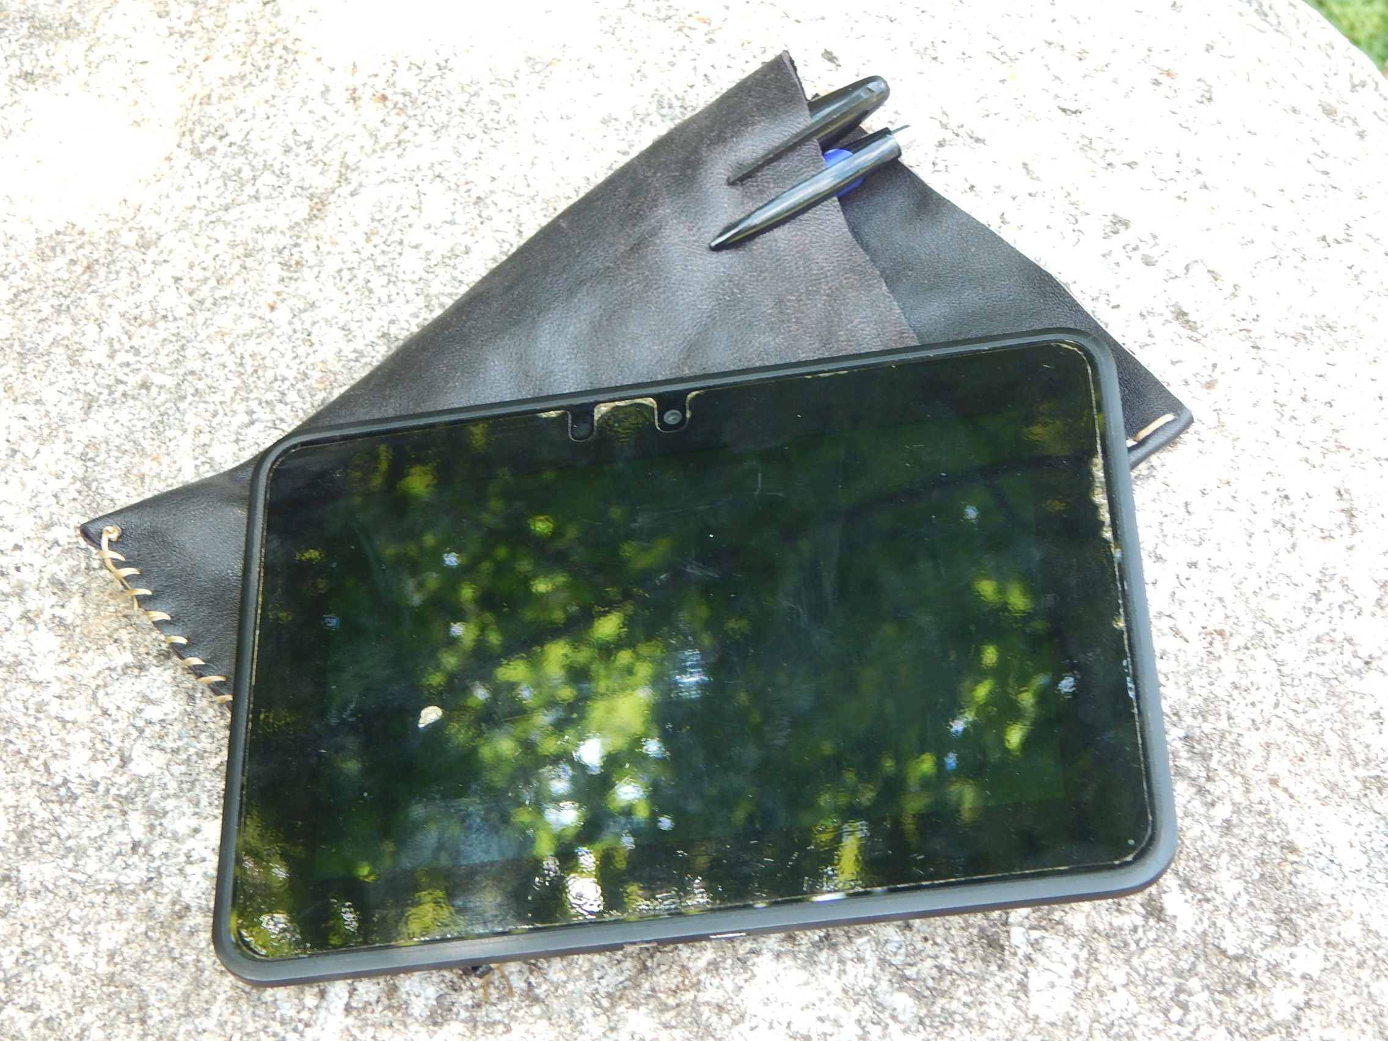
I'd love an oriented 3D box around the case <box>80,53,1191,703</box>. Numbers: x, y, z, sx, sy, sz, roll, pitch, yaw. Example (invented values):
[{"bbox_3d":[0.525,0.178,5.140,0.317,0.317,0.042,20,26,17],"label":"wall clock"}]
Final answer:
[{"bbox_3d":[-0.015,-0.013,0.617,0.204,0.017,0.156,-36,56,-13],"label":"case"}]

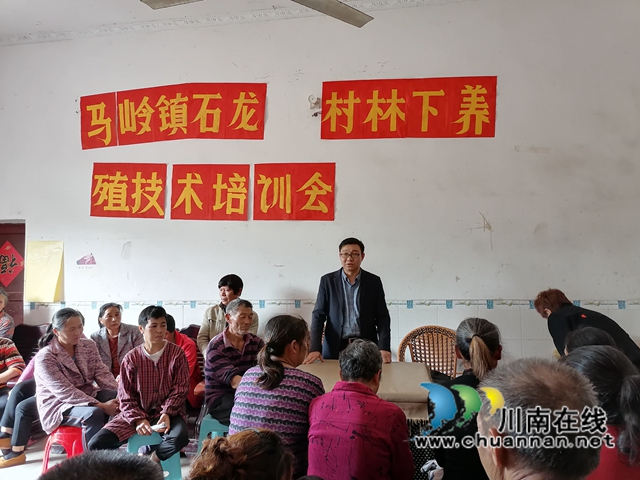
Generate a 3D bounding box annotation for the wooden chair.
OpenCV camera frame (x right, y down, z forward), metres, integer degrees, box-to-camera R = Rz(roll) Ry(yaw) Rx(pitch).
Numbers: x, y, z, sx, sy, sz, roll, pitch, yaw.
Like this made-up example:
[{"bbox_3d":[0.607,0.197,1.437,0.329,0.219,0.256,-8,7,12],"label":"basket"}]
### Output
[{"bbox_3d":[0.940,1.205,3.860,0.560,0.950,0.560,0,-4,-9],"label":"wooden chair"}]

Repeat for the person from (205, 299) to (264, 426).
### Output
[{"bbox_3d":[-0.478,1.017,3.200,0.480,1.240,0.650,4,-8,-38],"label":"person"}]

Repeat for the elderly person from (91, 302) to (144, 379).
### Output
[{"bbox_3d":[-1.598,1.114,3.920,0.480,1.200,0.660,0,-4,-14],"label":"elderly person"}]

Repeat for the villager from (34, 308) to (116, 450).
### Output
[{"bbox_3d":[-1.439,1.031,3.000,0.650,1.180,0.480,-6,-8,42],"label":"villager"}]

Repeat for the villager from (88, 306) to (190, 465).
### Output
[{"bbox_3d":[-1.100,1.022,3.060,0.580,1.180,0.620,1,-4,-21],"label":"villager"}]

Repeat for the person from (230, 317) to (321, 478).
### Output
[{"bbox_3d":[-0.162,0.941,2.280,0.470,1.200,0.650,-5,-7,37],"label":"person"}]

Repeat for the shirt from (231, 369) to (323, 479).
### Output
[{"bbox_3d":[-0.193,0.861,2.380,0.430,0.510,0.310,-3,-4,30],"label":"shirt"}]

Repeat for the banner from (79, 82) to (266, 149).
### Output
[{"bbox_3d":[-1.455,-1.218,4.851,1.930,0.590,0.020,-1,-4,10],"label":"banner"}]

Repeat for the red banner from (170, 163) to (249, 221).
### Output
[{"bbox_3d":[-1.042,-0.453,4.735,0.772,0.538,0.015,-1,-4,10],"label":"red banner"}]

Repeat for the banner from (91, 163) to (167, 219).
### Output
[{"bbox_3d":[-1.881,-0.488,4.908,0.785,0.540,0.025,2,-6,10],"label":"banner"}]

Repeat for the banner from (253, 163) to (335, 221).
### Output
[{"bbox_3d":[-0.237,-0.441,4.597,0.770,0.538,0.015,-1,-4,10],"label":"banner"}]

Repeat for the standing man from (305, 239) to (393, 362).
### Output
[{"bbox_3d":[0.210,0.835,3.560,0.600,1.670,0.400,-1,-6,6],"label":"standing man"}]

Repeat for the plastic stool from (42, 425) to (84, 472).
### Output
[{"bbox_3d":[-1.529,1.399,3.060,0.350,0.460,0.350,3,-7,-27],"label":"plastic stool"}]

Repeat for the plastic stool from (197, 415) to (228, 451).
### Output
[{"bbox_3d":[-0.651,1.420,3.300,0.350,0.460,0.350,1,-6,-14],"label":"plastic stool"}]

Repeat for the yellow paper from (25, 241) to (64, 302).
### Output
[{"bbox_3d":[-2.738,0.318,4.966,0.420,0.600,0.030,-1,-4,10],"label":"yellow paper"}]

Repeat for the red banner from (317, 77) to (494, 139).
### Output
[{"bbox_3d":[0.791,-1.193,4.541,1.560,0.555,0.030,1,-6,9],"label":"red banner"}]

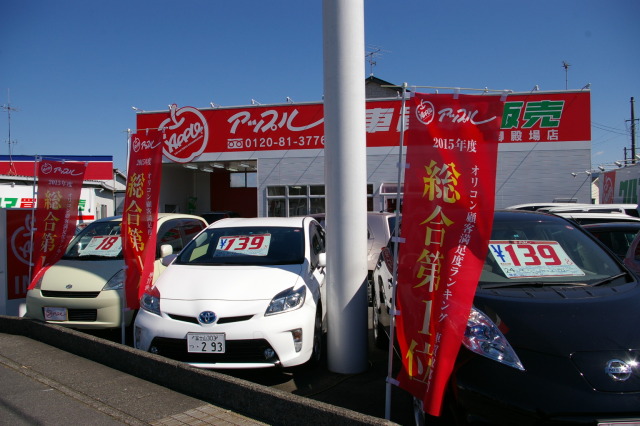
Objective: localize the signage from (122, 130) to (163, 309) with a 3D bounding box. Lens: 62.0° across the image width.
[{"bbox_3d":[-1.760,0.080,5.350,0.500,1.780,0.200,-1,0,30],"label":"signage"}]

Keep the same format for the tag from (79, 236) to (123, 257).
[{"bbox_3d":[-3.070,0.474,7.600,0.594,0.020,0.420,-3,39,13],"label":"tag"}]

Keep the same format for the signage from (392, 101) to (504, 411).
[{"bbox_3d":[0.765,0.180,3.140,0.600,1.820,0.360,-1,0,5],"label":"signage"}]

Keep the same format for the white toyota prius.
[{"bbox_3d":[-0.790,0.805,6.700,1.760,1.490,4.470,-1,0,4],"label":"white toyota prius"}]

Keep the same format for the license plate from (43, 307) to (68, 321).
[{"bbox_3d":[-3.300,1.255,6.650,0.330,0.165,0.025,-1,0,13],"label":"license plate"}]

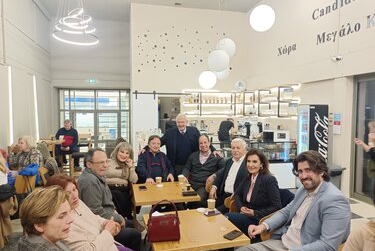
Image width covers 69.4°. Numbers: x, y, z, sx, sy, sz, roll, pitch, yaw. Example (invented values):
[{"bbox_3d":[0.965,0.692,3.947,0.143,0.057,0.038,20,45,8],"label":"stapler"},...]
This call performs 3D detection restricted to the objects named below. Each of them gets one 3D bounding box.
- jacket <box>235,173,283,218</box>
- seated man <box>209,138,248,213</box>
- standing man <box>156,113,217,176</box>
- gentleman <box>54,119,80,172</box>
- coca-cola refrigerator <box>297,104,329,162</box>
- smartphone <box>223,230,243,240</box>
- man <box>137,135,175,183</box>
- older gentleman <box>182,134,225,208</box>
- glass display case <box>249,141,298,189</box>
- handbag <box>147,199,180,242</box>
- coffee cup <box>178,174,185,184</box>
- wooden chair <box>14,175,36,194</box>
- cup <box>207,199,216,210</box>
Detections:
[{"bbox_3d":[0.652,0.679,2.489,0.450,0.540,0.320,2,4,37],"label":"jacket"},{"bbox_3d":[0.522,0.854,3.069,0.580,1.360,0.800,2,4,37],"label":"seated man"},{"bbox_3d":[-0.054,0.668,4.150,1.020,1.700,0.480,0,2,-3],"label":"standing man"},{"bbox_3d":[-2.786,0.461,6.300,0.560,1.200,0.660,-1,2,-16],"label":"gentleman"},{"bbox_3d":[2.870,0.480,6.200,0.550,1.930,0.530,-1,2,-15],"label":"coca-cola refrigerator"},{"bbox_3d":[0.353,0.838,2.078,0.075,0.009,0.158,3,4,42],"label":"smartphone"},{"bbox_3d":[-0.408,0.836,3.649,0.560,1.340,0.780,-1,3,-7],"label":"man"},{"bbox_3d":[0.202,0.834,3.568,0.600,1.360,0.850,0,3,3],"label":"older gentleman"},{"bbox_3d":[1.969,0.886,6.500,1.130,1.100,0.720,0,2,-10],"label":"glass display case"},{"bbox_3d":[-0.167,0.701,2.014,0.235,0.286,0.120,0,2,-3],"label":"handbag"},{"bbox_3d":[-0.082,0.733,3.710,0.080,0.093,0.080,0,2,0],"label":"coffee cup"},{"bbox_3d":[-2.217,1.092,3.912,0.440,0.820,0.500,0,3,-7],"label":"wooden chair"},{"bbox_3d":[0.242,0.774,2.677,0.082,0.093,0.082,0,2,0],"label":"cup"}]

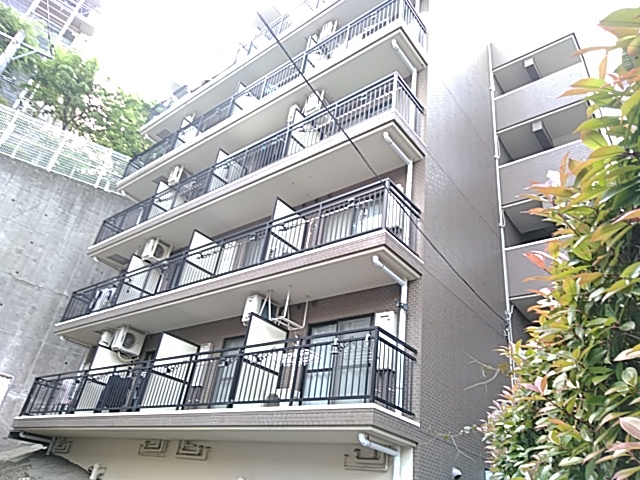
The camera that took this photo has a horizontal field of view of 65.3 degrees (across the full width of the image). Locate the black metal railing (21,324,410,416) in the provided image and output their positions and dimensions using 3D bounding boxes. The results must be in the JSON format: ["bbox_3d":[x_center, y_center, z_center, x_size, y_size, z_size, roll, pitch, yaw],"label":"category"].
[{"bbox_3d":[-3.338,3.320,10.753,11.510,1.155,1.040,-17,-39,37],"label":"black metal railing"}]

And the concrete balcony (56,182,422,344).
[{"bbox_3d":[-2.982,1.107,11.936,11.590,1.490,1.130,-17,-39,37],"label":"concrete balcony"}]

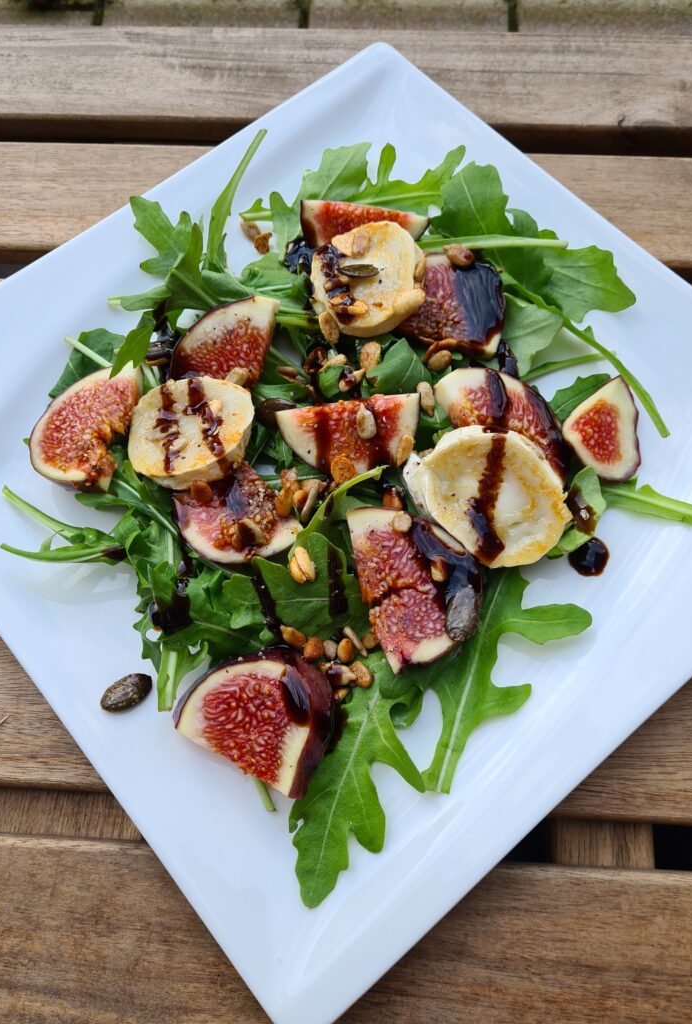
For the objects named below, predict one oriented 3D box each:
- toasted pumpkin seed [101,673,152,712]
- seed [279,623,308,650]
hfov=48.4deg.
[{"bbox_3d":[-0.066,0.054,0.232,0.017,0.004,0.008,-28,72,-8],"label":"toasted pumpkin seed"},{"bbox_3d":[-0.016,0.038,0.233,0.010,0.003,0.005,38,75,13],"label":"seed"}]

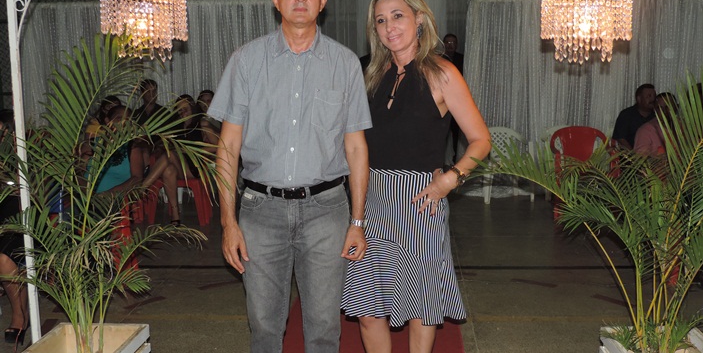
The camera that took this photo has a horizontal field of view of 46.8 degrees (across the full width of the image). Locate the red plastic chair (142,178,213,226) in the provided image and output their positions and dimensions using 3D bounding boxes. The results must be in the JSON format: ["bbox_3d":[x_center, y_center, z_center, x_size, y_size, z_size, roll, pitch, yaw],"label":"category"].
[{"bbox_3d":[-1.500,0.015,7.350,0.560,0.800,0.560,-1,7,0],"label":"red plastic chair"}]

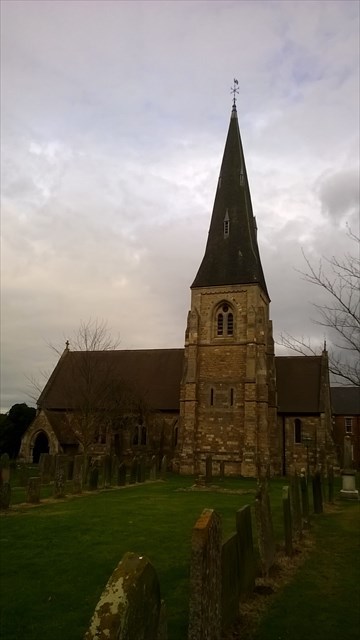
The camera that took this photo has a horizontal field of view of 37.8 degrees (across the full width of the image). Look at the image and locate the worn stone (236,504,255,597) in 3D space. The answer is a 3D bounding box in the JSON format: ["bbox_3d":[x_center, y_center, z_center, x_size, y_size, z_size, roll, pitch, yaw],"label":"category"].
[{"bbox_3d":[0.728,2.620,5.959,0.080,0.930,0.660,-2,-14,19],"label":"worn stone"}]

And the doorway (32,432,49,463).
[{"bbox_3d":[-11.513,10.741,44.322,1.561,2.519,0.400,-3,-15,19],"label":"doorway"}]

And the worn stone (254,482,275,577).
[{"bbox_3d":[1.149,2.829,7.201,0.110,1.120,0.720,-5,-15,18],"label":"worn stone"}]

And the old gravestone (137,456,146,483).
[{"bbox_3d":[-1.561,6.223,21.923,0.120,1.010,0.680,-2,-14,19],"label":"old gravestone"}]

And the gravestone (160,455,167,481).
[{"bbox_3d":[-0.835,7.717,27.536,0.140,1.305,0.550,-3,-15,19],"label":"gravestone"}]

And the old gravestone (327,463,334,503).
[{"bbox_3d":[5.061,5.548,17.766,0.150,1.285,0.650,-3,-15,19],"label":"old gravestone"}]

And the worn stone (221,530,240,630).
[{"bbox_3d":[0.464,2.517,5.155,0.100,0.740,0.680,-2,-14,19],"label":"worn stone"}]

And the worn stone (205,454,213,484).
[{"bbox_3d":[1.494,7.696,27.280,0.150,1.392,0.600,-3,-15,19],"label":"worn stone"}]

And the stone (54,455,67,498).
[{"bbox_3d":[-3.656,4.882,16.427,0.130,1.308,0.500,-3,-15,19],"label":"stone"}]

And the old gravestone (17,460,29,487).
[{"bbox_3d":[-5.973,5.881,20.127,0.130,0.967,0.520,-3,-15,19],"label":"old gravestone"}]

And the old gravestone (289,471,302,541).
[{"bbox_3d":[2.171,3.491,9.953,0.110,1.160,0.700,-4,-15,18],"label":"old gravestone"}]

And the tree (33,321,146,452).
[{"bbox_3d":[-3.919,3.567,23.933,5.000,7.410,4.800,2,-14,0],"label":"tree"}]

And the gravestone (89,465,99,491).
[{"bbox_3d":[-3.213,5.945,19.738,0.140,0.857,0.550,-3,-15,19],"label":"gravestone"}]

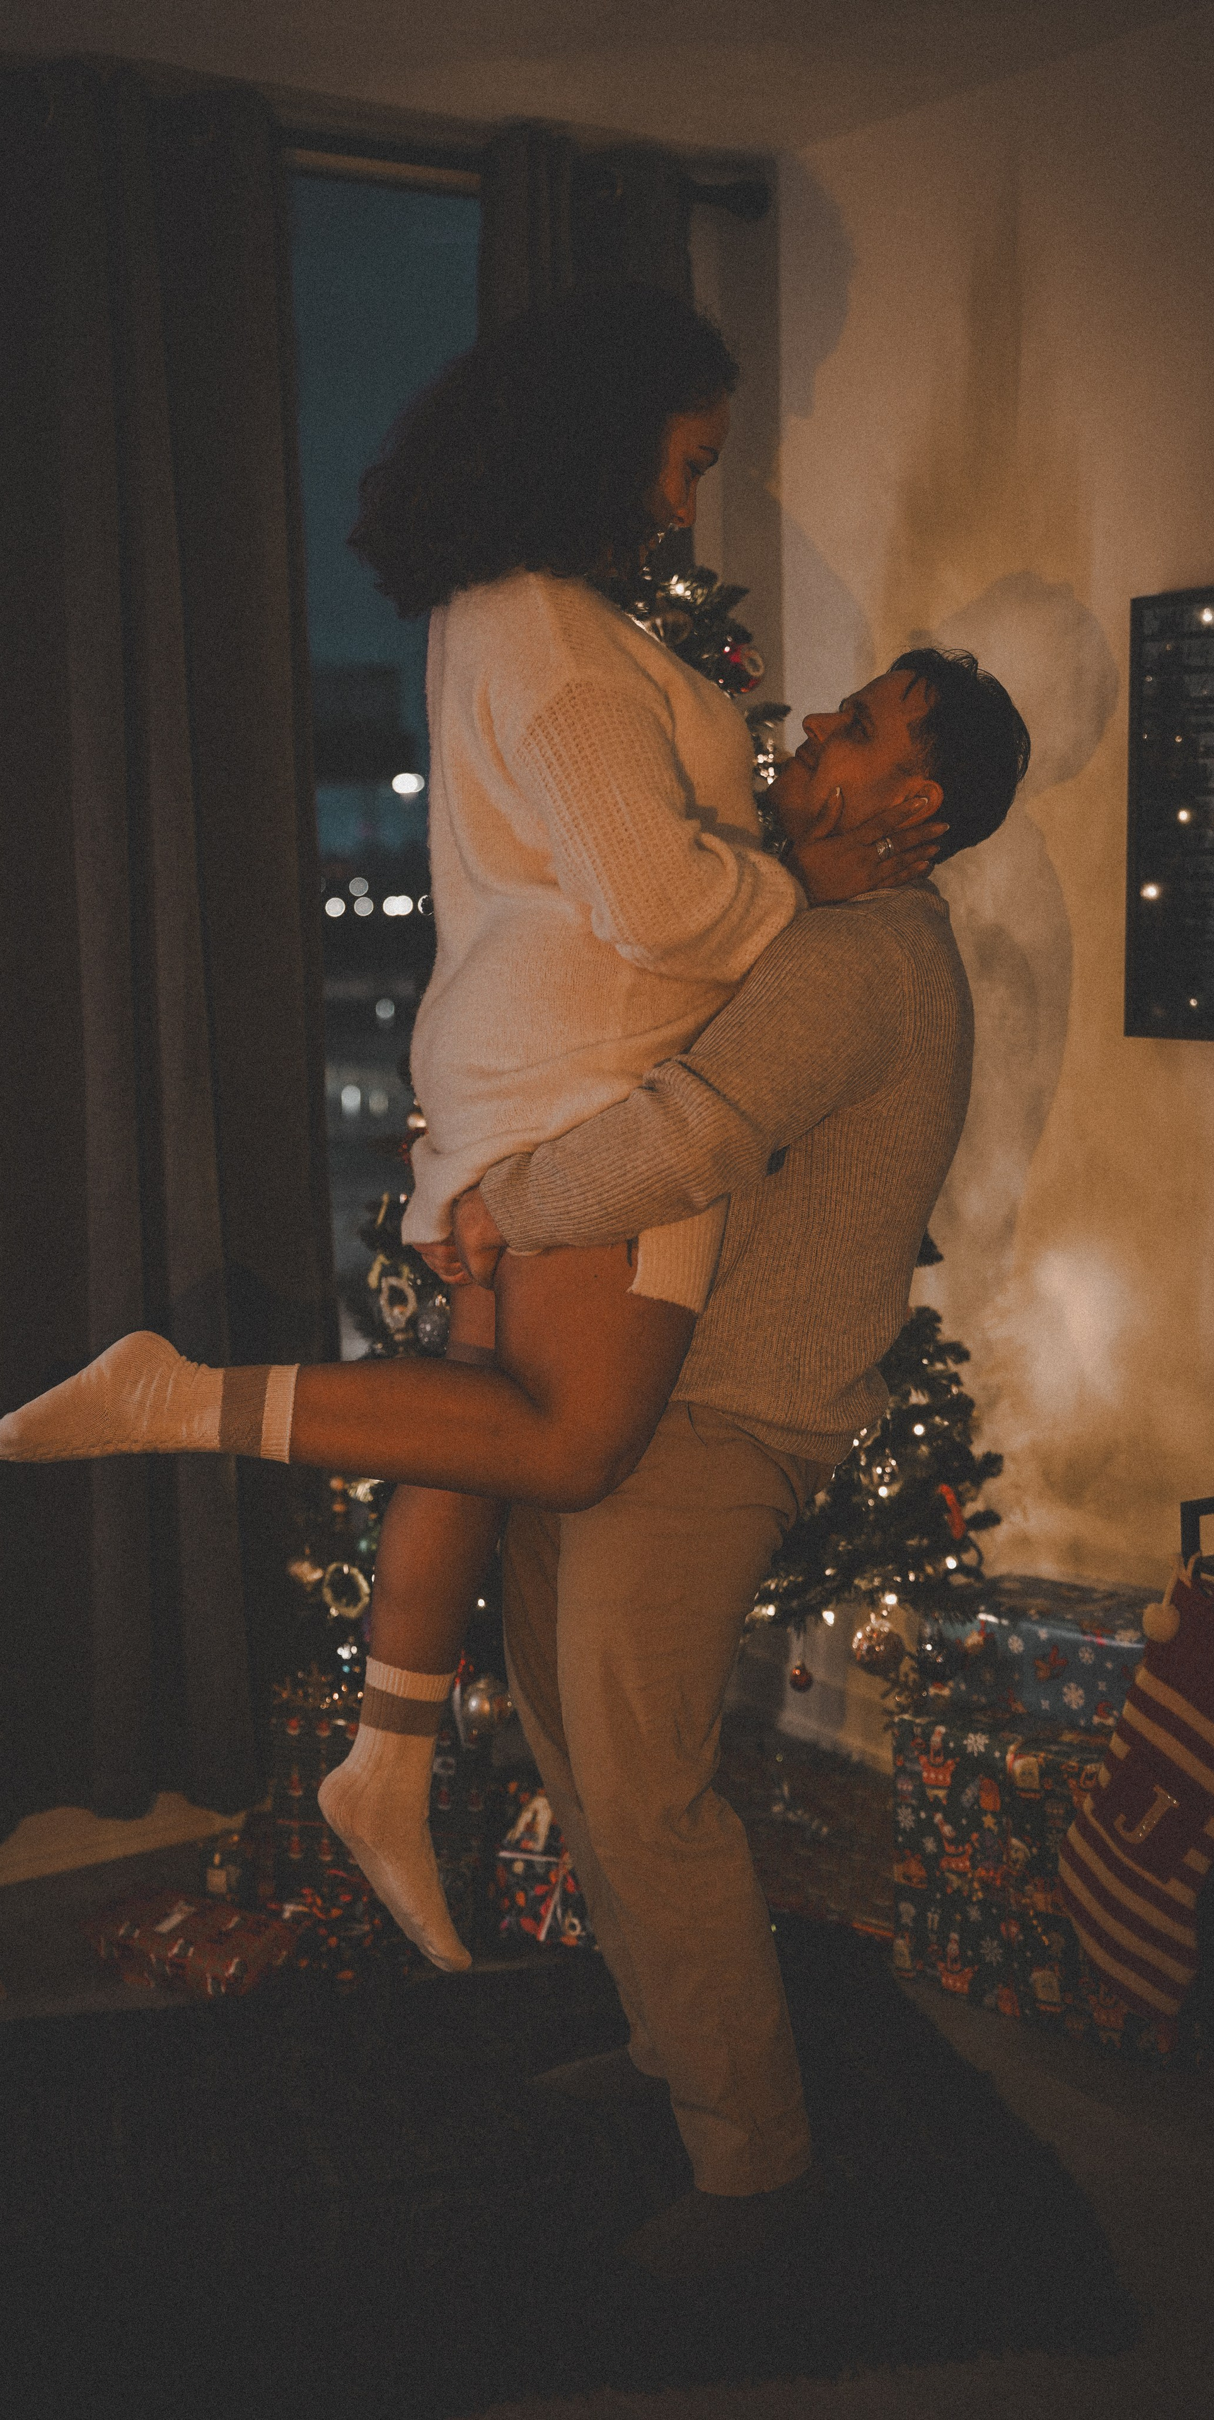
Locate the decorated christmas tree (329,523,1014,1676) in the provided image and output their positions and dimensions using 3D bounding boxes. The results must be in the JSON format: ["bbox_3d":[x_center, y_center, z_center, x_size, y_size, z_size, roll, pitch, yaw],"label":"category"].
[{"bbox_3d":[0.091,-0.016,3.712,0.930,1.900,0.930,1,8,18],"label":"decorated christmas tree"}]

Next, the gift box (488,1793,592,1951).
[{"bbox_3d":[-0.020,0.837,3.658,0.220,0.225,0.180,2,8,20],"label":"gift box"}]

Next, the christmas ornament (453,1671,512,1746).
[{"bbox_3d":[-0.157,0.634,3.520,0.068,0.078,0.068,-1,8,0],"label":"christmas ornament"}]

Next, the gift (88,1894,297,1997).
[{"bbox_3d":[-0.533,0.949,3.562,0.260,0.055,0.145,3,9,31],"label":"gift"}]

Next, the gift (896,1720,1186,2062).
[{"bbox_3d":[0.614,0.801,3.426,0.430,0.335,0.290,6,11,43],"label":"gift"}]

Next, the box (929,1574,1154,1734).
[{"bbox_3d":[0.624,0.565,3.434,0.360,0.130,0.200,6,10,42],"label":"box"}]

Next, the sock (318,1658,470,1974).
[{"bbox_3d":[-0.229,0.660,3.000,0.163,0.340,0.100,-3,8,-12],"label":"sock"}]

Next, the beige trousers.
[{"bbox_3d":[0.097,0.554,3.013,0.360,0.930,0.450,-4,8,-18],"label":"beige trousers"}]

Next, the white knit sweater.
[{"bbox_3d":[-0.004,-0.289,2.900,0.380,0.750,0.470,-3,8,-11],"label":"white knit sweater"}]

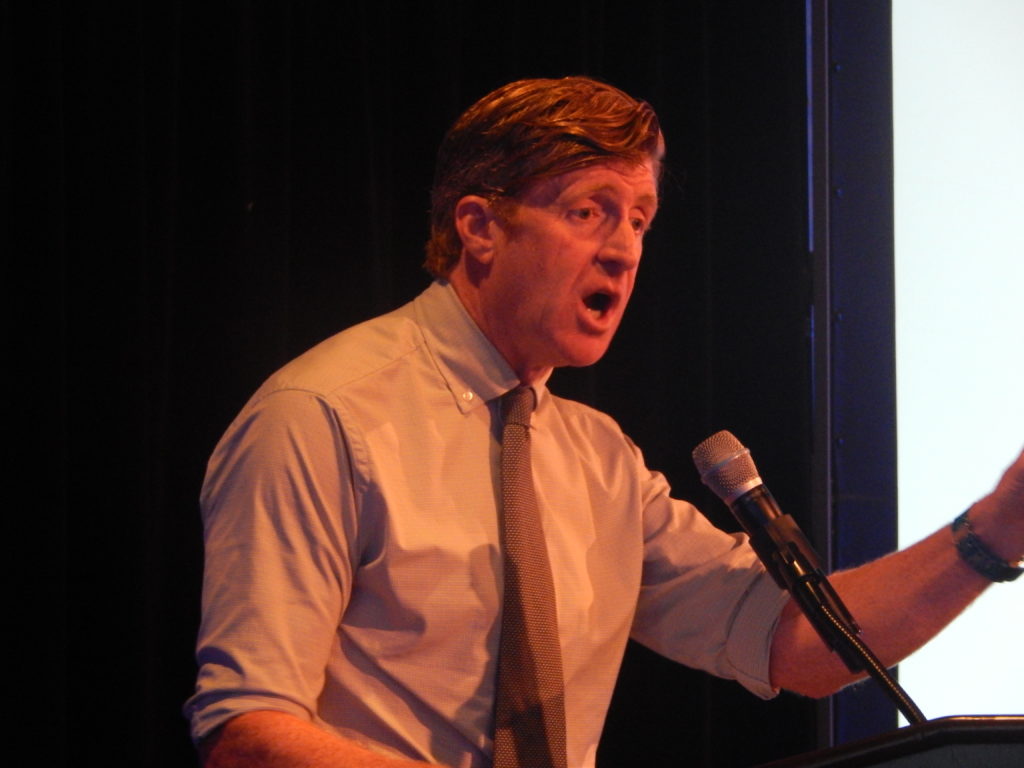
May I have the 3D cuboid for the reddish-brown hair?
[{"bbox_3d":[0.029,-0.176,8.200,0.215,0.198,0.178,9,-2,42],"label":"reddish-brown hair"}]

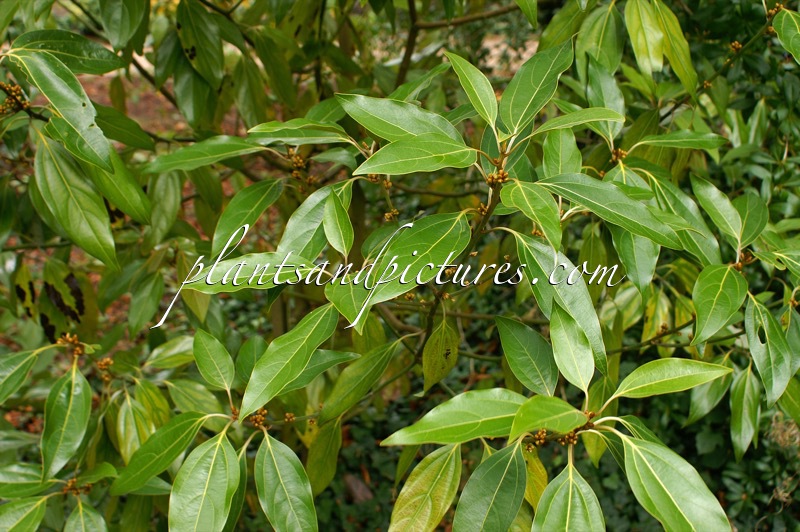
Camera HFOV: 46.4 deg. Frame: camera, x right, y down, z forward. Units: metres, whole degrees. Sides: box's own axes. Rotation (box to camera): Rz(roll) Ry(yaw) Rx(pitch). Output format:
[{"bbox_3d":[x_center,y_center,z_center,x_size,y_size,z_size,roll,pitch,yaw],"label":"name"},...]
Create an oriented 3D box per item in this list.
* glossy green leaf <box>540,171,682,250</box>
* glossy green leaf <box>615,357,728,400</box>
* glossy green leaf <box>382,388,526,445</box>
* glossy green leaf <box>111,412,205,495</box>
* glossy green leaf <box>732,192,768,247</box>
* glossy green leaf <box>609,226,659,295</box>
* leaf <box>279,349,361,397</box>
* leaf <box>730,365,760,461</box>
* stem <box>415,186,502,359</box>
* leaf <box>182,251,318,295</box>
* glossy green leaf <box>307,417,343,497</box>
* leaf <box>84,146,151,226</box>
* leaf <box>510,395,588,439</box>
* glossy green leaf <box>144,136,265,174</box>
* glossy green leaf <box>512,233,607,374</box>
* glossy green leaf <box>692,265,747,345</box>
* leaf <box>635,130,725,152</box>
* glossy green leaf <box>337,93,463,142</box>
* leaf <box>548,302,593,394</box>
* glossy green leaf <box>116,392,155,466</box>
[{"bbox_3d":[0.182,-0.049,0.805,0.134,0.020,0.042,25,53,13],"label":"glossy green leaf"},{"bbox_3d":[0.248,0.103,0.850,0.127,0.015,0.037,-9,44,-18],"label":"glossy green leaf"},{"bbox_3d":[0.057,0.134,0.825,0.150,0.018,0.046,-10,42,-11],"label":"glossy green leaf"},{"bbox_3d":[-0.226,0.174,0.868,0.106,0.014,0.038,-38,48,-3],"label":"glossy green leaf"},{"bbox_3d":[0.368,-0.049,0.980,0.040,0.014,0.078,29,59,4],"label":"glossy green leaf"},{"bbox_3d":[0.253,-0.020,1.010,0.051,0.113,0.020,-8,-10,-8],"label":"glossy green leaf"},{"bbox_3d":[-0.077,0.098,0.860,0.096,0.016,0.038,-26,60,-25],"label":"leaf"},{"bbox_3d":[0.373,0.158,1.010,0.034,0.105,0.016,11,-11,3],"label":"leaf"},{"bbox_3d":[0.059,0.007,0.975,0.019,0.204,0.014,25,14,0],"label":"stem"},{"bbox_3d":[-0.144,0.011,0.910,0.134,0.022,0.047,-8,49,-17],"label":"leaf"},{"bbox_3d":[-0.075,0.202,0.990,0.038,0.086,0.016,18,-13,0],"label":"glossy green leaf"},{"bbox_3d":[-0.290,-0.082,0.960,0.042,0.015,0.112,-36,78,-31],"label":"leaf"},{"bbox_3d":[0.129,0.130,0.802,0.092,0.018,0.042,-3,29,-36],"label":"leaf"},{"bbox_3d":[-0.216,-0.122,1.030,0.132,0.016,0.040,-10,42,0],"label":"glossy green leaf"},{"bbox_3d":[0.158,0.037,0.925,0.052,0.167,0.022,-28,-11,-21],"label":"glossy green leaf"},{"bbox_3d":[0.314,0.038,0.915,0.048,0.017,0.105,24,59,23],"label":"glossy green leaf"},{"bbox_3d":[0.281,-0.126,0.930,0.098,0.013,0.034,-5,21,-12],"label":"leaf"},{"bbox_3d":[-0.001,-0.133,0.840,0.130,0.018,0.043,23,48,18],"label":"glossy green leaf"},{"bbox_3d":[0.147,0.069,0.800,0.036,0.079,0.014,-12,-15,-15],"label":"leaf"},{"bbox_3d":[-0.282,0.176,0.990,0.042,0.088,0.016,-15,-13,0],"label":"glossy green leaf"}]

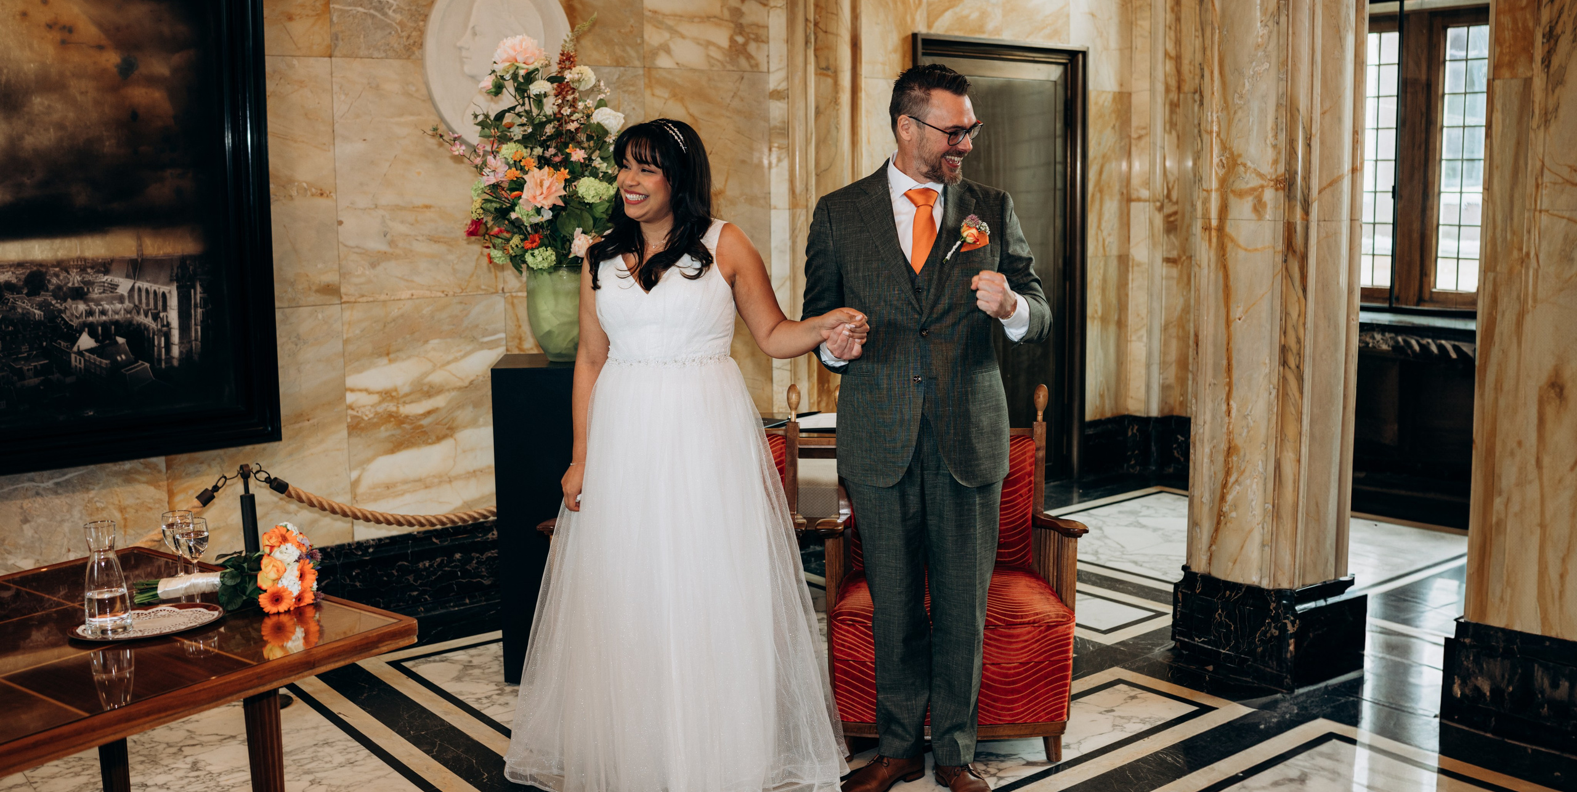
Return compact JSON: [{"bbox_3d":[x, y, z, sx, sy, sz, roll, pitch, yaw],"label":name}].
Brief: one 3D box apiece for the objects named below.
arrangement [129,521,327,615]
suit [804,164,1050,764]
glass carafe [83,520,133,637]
[{"bbox_3d":[-1.091,0.339,2.980,0.365,0.180,0.190,1,8,7],"label":"arrangement"},{"bbox_3d":[0.340,0.203,3.838,0.600,1.552,0.400,-1,8,-3],"label":"suit"},{"bbox_3d":[-1.253,0.329,2.808,0.089,0.194,0.089,-3,9,-17],"label":"glass carafe"}]

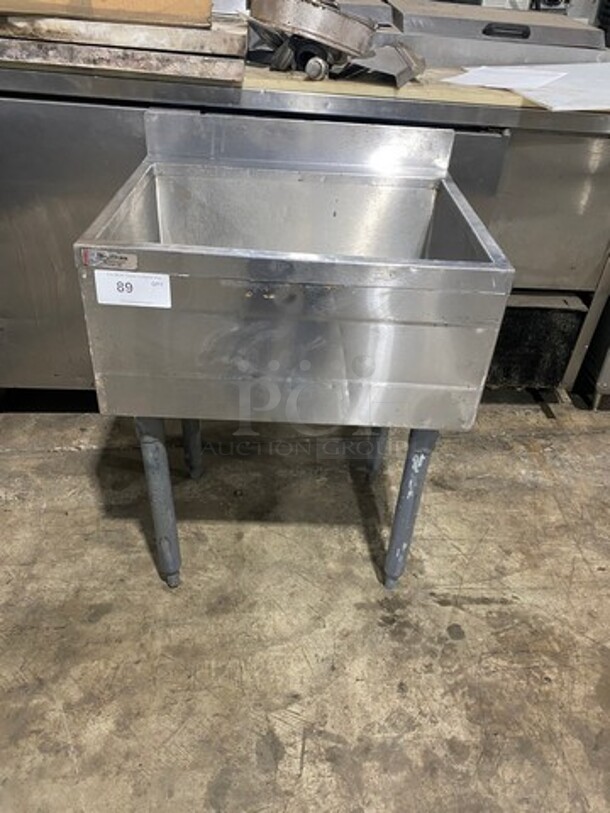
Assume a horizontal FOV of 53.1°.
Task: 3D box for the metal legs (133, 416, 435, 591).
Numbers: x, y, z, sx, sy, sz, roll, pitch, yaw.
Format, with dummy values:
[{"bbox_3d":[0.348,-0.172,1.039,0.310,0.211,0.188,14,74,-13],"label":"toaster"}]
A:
[{"bbox_3d":[-0.040,0.095,1.313,0.505,0.469,0.388,3,35,-2],"label":"metal legs"}]

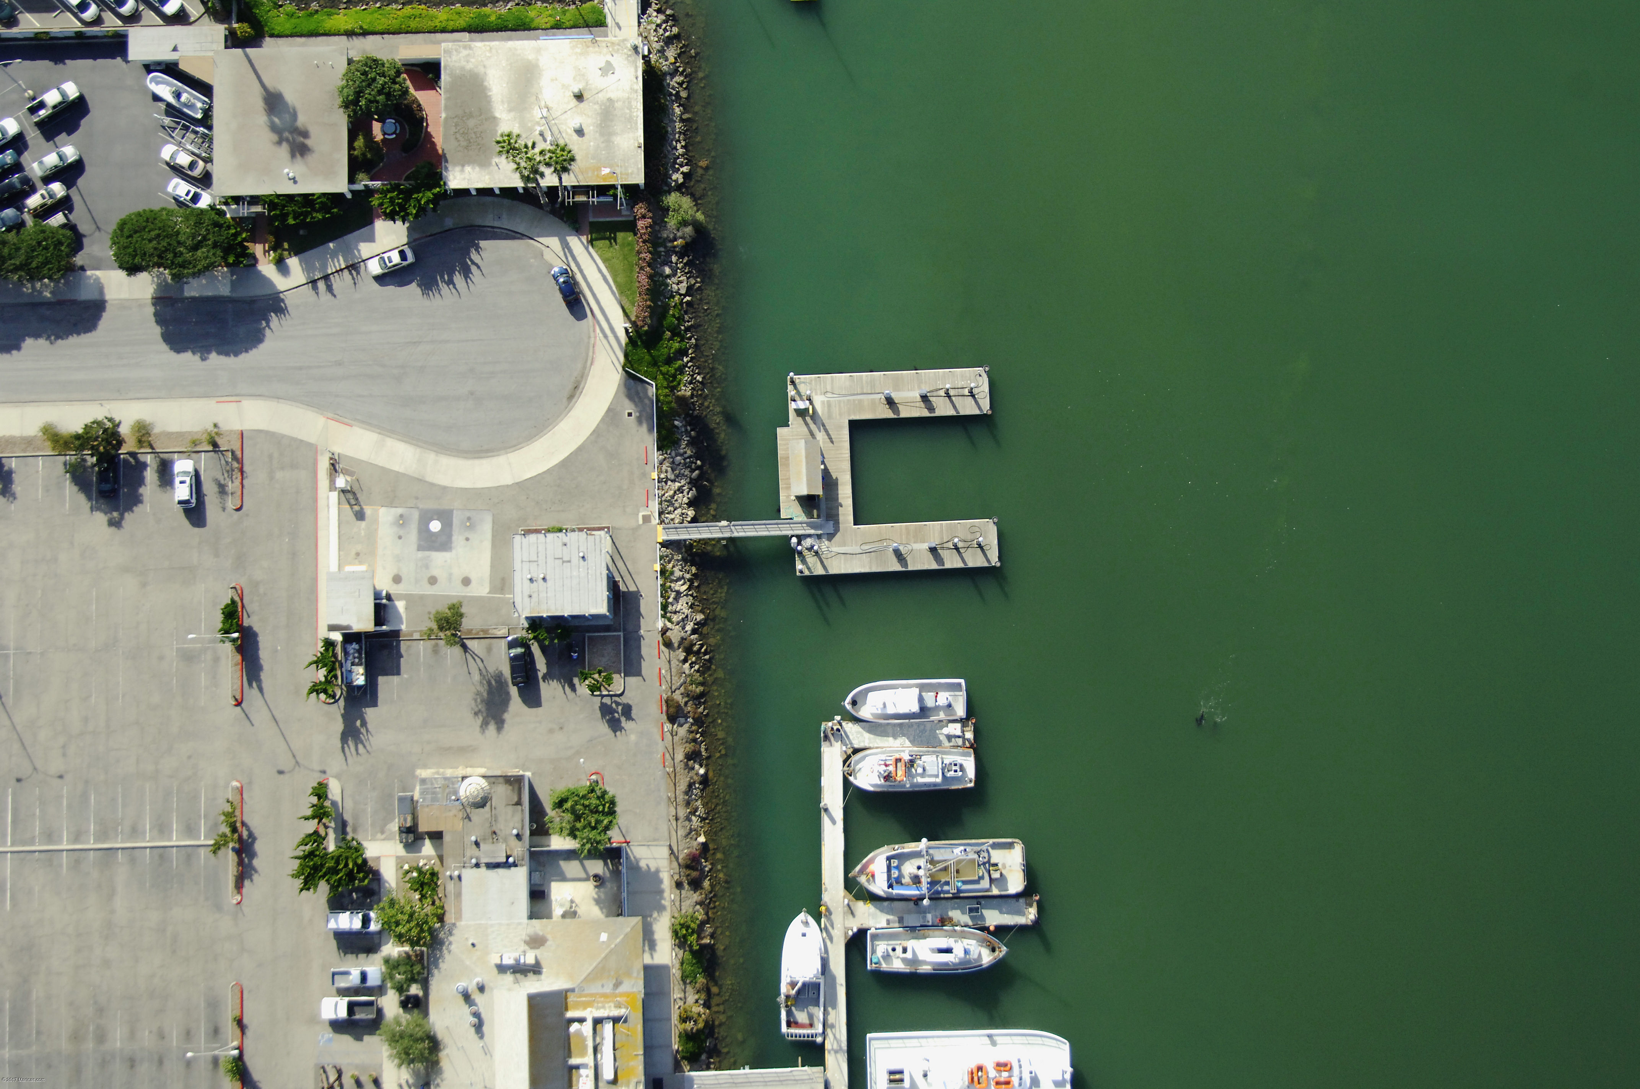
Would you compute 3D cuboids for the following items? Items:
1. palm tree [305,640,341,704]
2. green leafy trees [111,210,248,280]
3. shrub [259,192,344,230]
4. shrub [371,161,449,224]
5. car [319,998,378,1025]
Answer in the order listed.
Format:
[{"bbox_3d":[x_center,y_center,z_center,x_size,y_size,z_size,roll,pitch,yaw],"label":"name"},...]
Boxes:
[{"bbox_3d":[-47.431,12.264,209.696,3.190,4.300,5.990,-1,85,0],"label":"palm tree"},{"bbox_3d":[-61.924,-29.099,212.328,13.540,5.800,6.670,-1,85,0],"label":"green leafy trees"},{"bbox_3d":[-51.241,-32.990,217.410,8.216,3.400,3.655,-1,83,-1],"label":"shrub"},{"bbox_3d":[-40.683,-34.436,217.134,7.204,4.600,6.135,0,83,-1],"label":"shrub"},{"bbox_3d":[-44.783,44.197,208.181,5.550,1.800,2.000,0,83,-1],"label":"car"}]

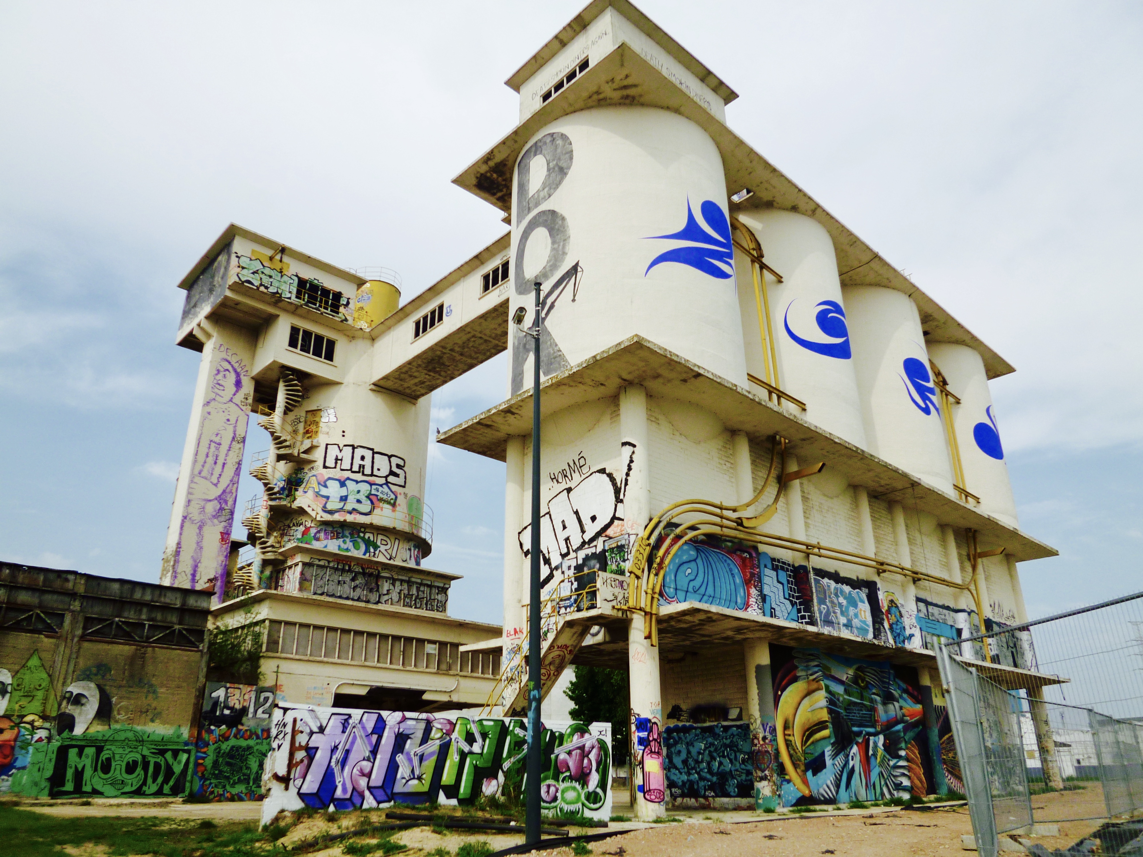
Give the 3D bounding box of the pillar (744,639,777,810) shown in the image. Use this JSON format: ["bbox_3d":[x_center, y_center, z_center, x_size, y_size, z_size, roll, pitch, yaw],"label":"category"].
[{"bbox_3d":[5.105,7.881,21.327,0.692,4.343,0.692,20,-31,-40],"label":"pillar"}]

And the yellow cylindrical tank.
[{"bbox_3d":[-12.832,-6.986,50.908,3.131,5.555,3.131,0,-23,0],"label":"yellow cylindrical tank"}]

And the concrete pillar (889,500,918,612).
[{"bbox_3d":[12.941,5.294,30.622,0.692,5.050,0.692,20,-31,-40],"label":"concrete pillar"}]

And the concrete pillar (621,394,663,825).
[{"bbox_3d":[1.750,3.719,19.735,0.679,10.696,0.679,0,-23,0],"label":"concrete pillar"}]

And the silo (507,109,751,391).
[{"bbox_3d":[1.746,-4.444,27.026,7.554,9.930,7.554,0,-23,0],"label":"silo"}]

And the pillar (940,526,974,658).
[{"bbox_3d":[16.375,7.052,33.440,0.692,6.131,0.692,20,-31,-40],"label":"pillar"}]

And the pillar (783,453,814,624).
[{"bbox_3d":[7.491,3.622,25.753,0.679,5.896,0.679,20,-30,-40],"label":"pillar"}]

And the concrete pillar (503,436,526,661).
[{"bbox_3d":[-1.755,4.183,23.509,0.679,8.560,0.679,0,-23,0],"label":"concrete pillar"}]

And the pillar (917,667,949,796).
[{"bbox_3d":[12.841,10.723,28.160,0.692,4.343,0.692,20,-31,-40],"label":"pillar"}]

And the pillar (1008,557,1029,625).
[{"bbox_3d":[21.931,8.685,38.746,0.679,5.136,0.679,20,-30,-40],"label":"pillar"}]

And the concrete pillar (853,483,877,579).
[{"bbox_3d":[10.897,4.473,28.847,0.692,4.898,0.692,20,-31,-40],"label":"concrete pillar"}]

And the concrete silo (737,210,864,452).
[{"bbox_3d":[7.412,-2.456,31.956,7.474,9.948,7.474,20,-31,-40],"label":"concrete silo"}]

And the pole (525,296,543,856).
[{"bbox_3d":[-0.605,1.625,13.749,0.237,9.955,0.237,0,-23,0],"label":"pole"}]

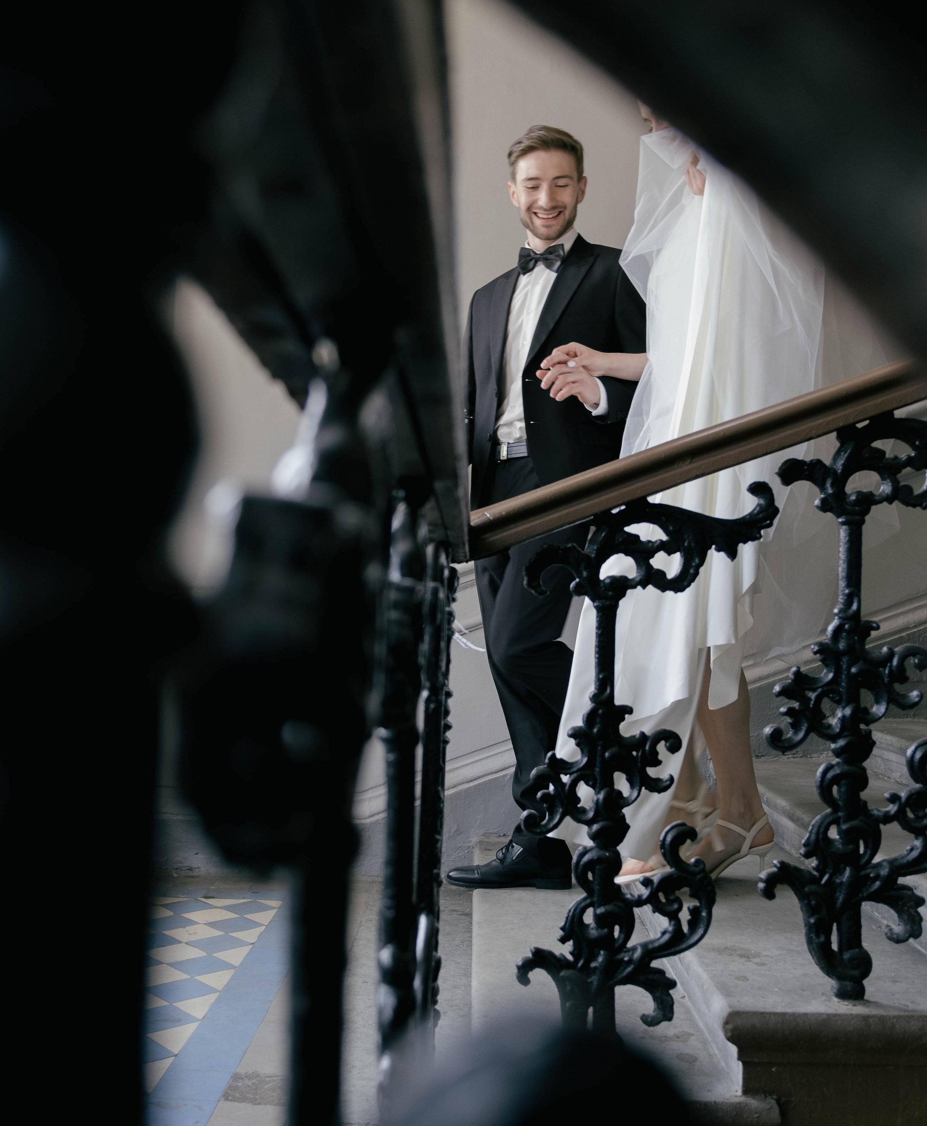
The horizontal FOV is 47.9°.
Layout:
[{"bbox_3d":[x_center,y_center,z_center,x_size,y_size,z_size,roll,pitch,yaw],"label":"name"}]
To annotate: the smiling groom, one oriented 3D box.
[{"bbox_3d":[0.205,-0.148,2.460,0.540,1.800,0.470,-2,-5,38],"label":"smiling groom"}]

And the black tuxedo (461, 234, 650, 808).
[{"bbox_3d":[0.225,-0.095,2.470,0.520,1.390,0.400,-2,-5,38],"label":"black tuxedo"}]

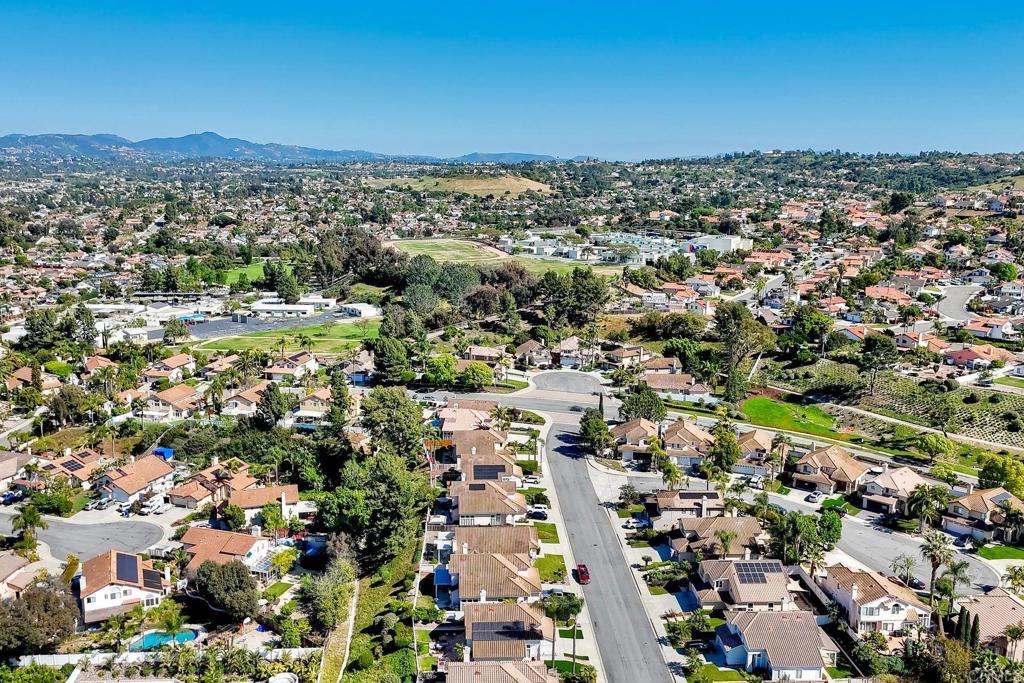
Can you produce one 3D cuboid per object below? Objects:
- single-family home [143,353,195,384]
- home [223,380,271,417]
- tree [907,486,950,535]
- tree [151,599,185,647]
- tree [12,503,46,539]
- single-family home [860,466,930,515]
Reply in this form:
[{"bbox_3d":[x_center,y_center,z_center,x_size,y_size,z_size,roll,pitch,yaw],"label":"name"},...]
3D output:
[{"bbox_3d":[-135.660,10.280,292.940,12.800,7.400,16.600,3,14,14],"label":"single-family home"},{"bbox_3d":[-78.200,17.530,224.060,11.500,7.800,15.500,2,14,10],"label":"home"},{"bbox_3d":[92.270,36.970,163.290,7.600,11.200,7.000,0,14,0],"label":"tree"},{"bbox_3d":[-60.380,50.340,131.700,5.600,8.700,5.600,0,14,0],"label":"tree"},{"bbox_3d":[-108.920,41.050,168.030,7.100,9.200,7.100,0,14,0],"label":"tree"},{"bbox_3d":[93.900,35.900,179.820,12.600,7.500,16.500,10,17,34],"label":"single-family home"}]

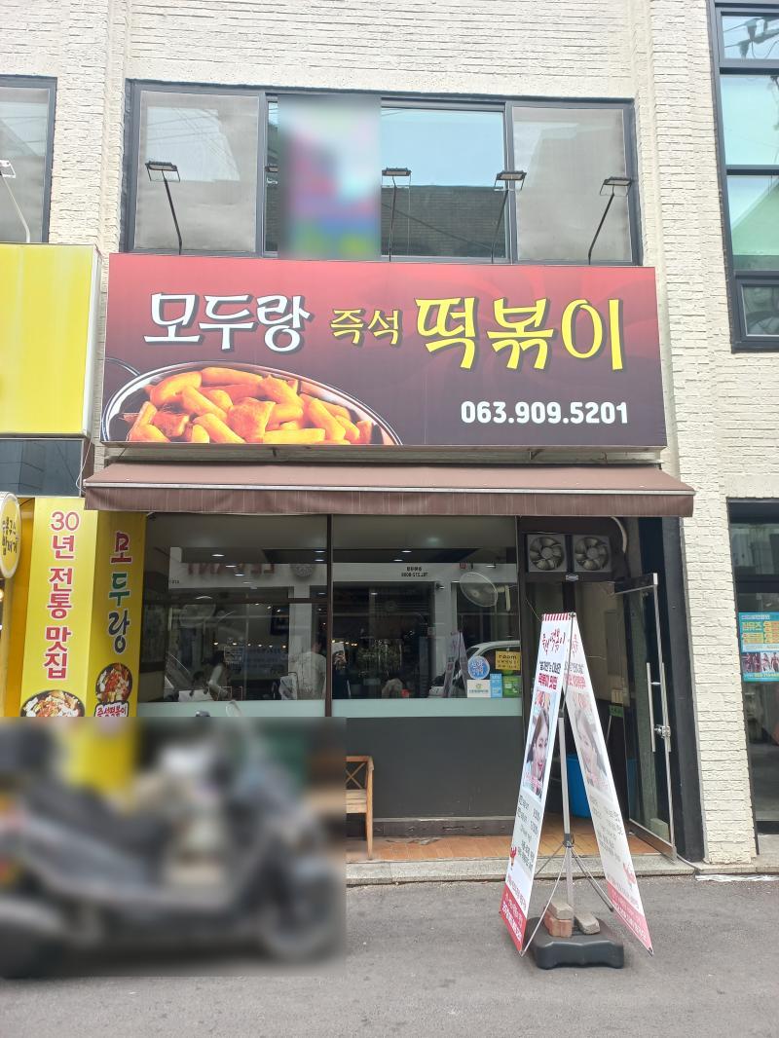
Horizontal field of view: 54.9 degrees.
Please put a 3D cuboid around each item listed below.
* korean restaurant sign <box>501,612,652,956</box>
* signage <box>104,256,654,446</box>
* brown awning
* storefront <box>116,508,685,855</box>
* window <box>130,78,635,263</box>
[{"bbox_3d":[0.980,1.441,4.210,0.660,1.810,0.600,0,-9,-4],"label":"korean restaurant sign"},{"bbox_3d":[-0.003,-1.306,5.939,4.360,1.510,0.160,0,-9,-4],"label":"signage"},{"bbox_3d":[0.034,-0.237,5.584,4.330,0.500,0.600,0,-9,-4],"label":"brown awning"},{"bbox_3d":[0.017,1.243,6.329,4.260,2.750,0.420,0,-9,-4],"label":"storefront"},{"bbox_3d":[-0.024,-2.954,6.475,4.470,1.630,0.150,0,-9,-4],"label":"window"}]

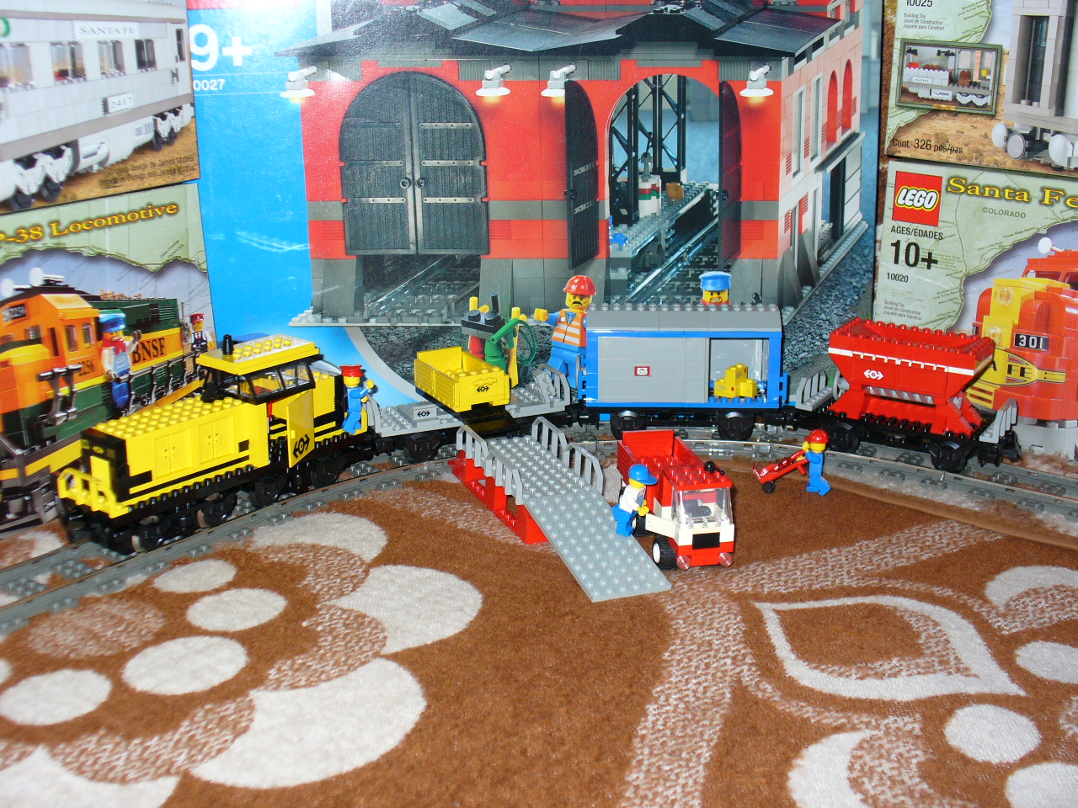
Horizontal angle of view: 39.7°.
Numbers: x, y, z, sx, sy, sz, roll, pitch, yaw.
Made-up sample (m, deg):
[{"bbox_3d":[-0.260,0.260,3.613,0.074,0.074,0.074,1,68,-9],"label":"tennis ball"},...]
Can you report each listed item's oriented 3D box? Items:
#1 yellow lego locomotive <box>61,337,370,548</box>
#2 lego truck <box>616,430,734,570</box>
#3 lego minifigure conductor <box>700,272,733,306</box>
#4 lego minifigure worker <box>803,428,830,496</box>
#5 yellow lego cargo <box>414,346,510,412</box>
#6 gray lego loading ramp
[{"bbox_3d":[-0.192,0.012,0.904,0.050,0.116,0.216,14,23,36],"label":"yellow lego locomotive"},{"bbox_3d":[0.080,0.053,0.873,0.041,0.057,0.119,-4,19,-12],"label":"lego truck"},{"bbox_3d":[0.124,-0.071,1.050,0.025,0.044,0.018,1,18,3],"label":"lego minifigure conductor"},{"bbox_3d":[0.177,0.036,0.957,0.018,0.040,0.023,3,18,8],"label":"lego minifigure worker"},{"bbox_3d":[-0.052,-0.018,0.997,0.040,0.024,0.067,-9,20,-26],"label":"yellow lego cargo"},{"bbox_3d":[0.012,0.056,0.881,0.063,0.038,0.194,-8,20,-23],"label":"gray lego loading ramp"}]

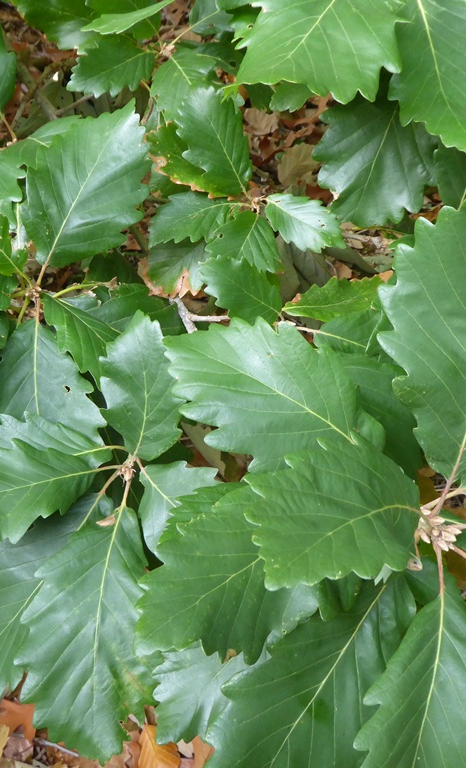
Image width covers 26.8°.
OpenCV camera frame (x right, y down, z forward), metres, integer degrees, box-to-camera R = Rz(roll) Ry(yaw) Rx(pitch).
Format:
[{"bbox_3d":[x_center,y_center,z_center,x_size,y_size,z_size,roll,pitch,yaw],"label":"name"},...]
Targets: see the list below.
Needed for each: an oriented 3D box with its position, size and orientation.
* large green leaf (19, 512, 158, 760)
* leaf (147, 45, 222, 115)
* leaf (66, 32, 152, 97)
[{"bbox_3d":[-0.107,0.193,0.760,0.105,0.035,0.192,6,84,1],"label":"large green leaf"},{"bbox_3d":[-0.057,-0.345,1.120,0.086,0.025,0.120,-20,62,-11],"label":"leaf"},{"bbox_3d":[-0.148,-0.384,1.190,0.114,0.025,0.070,-25,70,-10],"label":"leaf"}]

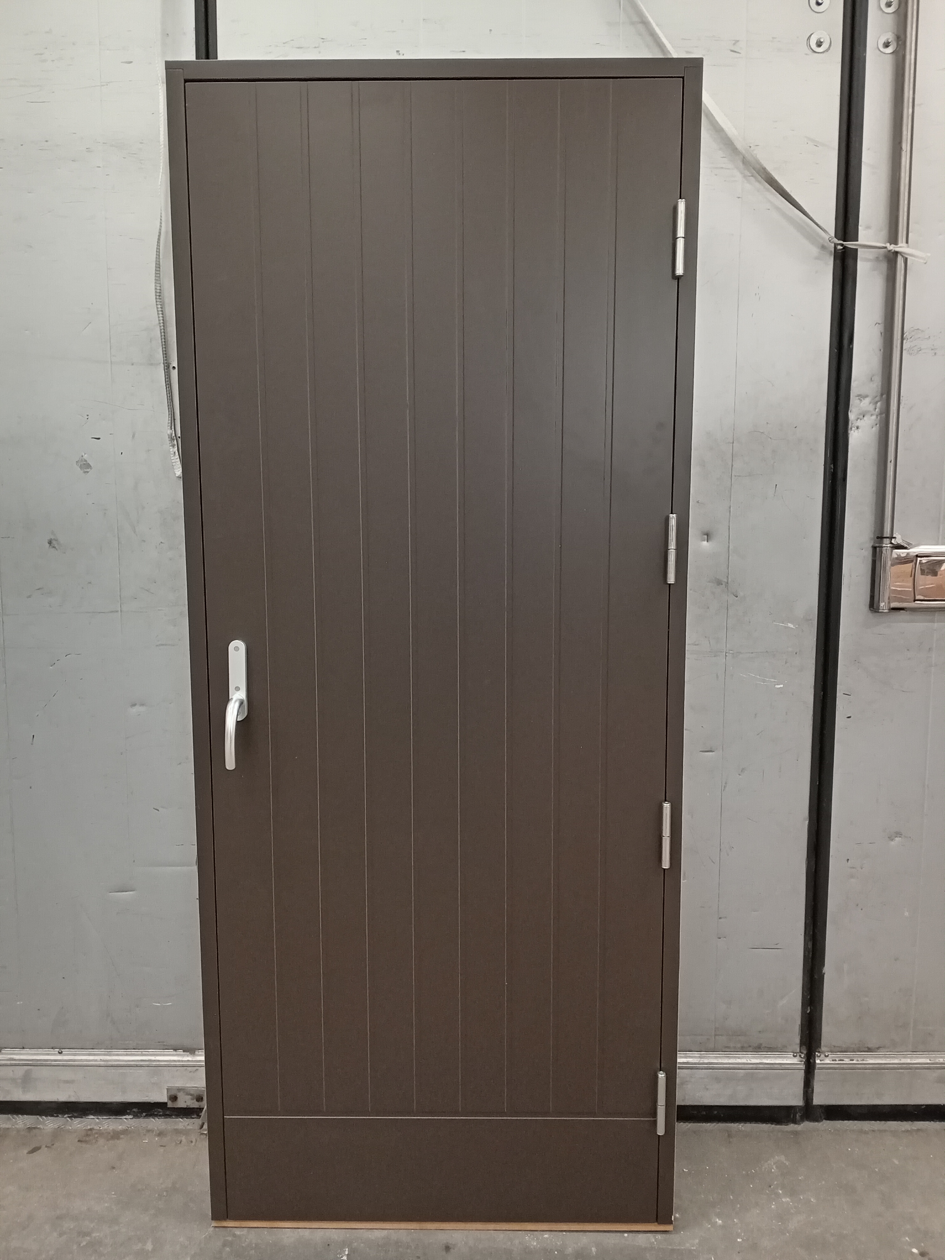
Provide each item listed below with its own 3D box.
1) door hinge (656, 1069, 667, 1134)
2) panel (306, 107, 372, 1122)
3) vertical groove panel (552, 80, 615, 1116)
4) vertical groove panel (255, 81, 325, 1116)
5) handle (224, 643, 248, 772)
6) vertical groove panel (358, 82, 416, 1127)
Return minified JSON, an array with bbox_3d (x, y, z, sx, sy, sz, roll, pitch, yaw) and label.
[{"bbox_3d":[0.350,0.879,1.829,0.015,0.125,0.016,0,7,1],"label":"door hinge"},{"bbox_3d":[-0.231,0.004,1.741,0.085,1.830,0.020,0,7,1],"label":"panel"},{"bbox_3d":[0.191,0.004,1.737,0.085,1.830,0.020,0,7,1],"label":"vertical groove panel"},{"bbox_3d":[-0.316,0.005,1.742,0.085,1.830,0.020,0,7,1],"label":"vertical groove panel"},{"bbox_3d":[-0.415,0.131,1.715,0.031,0.220,0.068,0,7,1],"label":"handle"},{"bbox_3d":[-0.147,0.004,1.740,0.085,1.830,0.020,0,7,1],"label":"vertical groove panel"}]

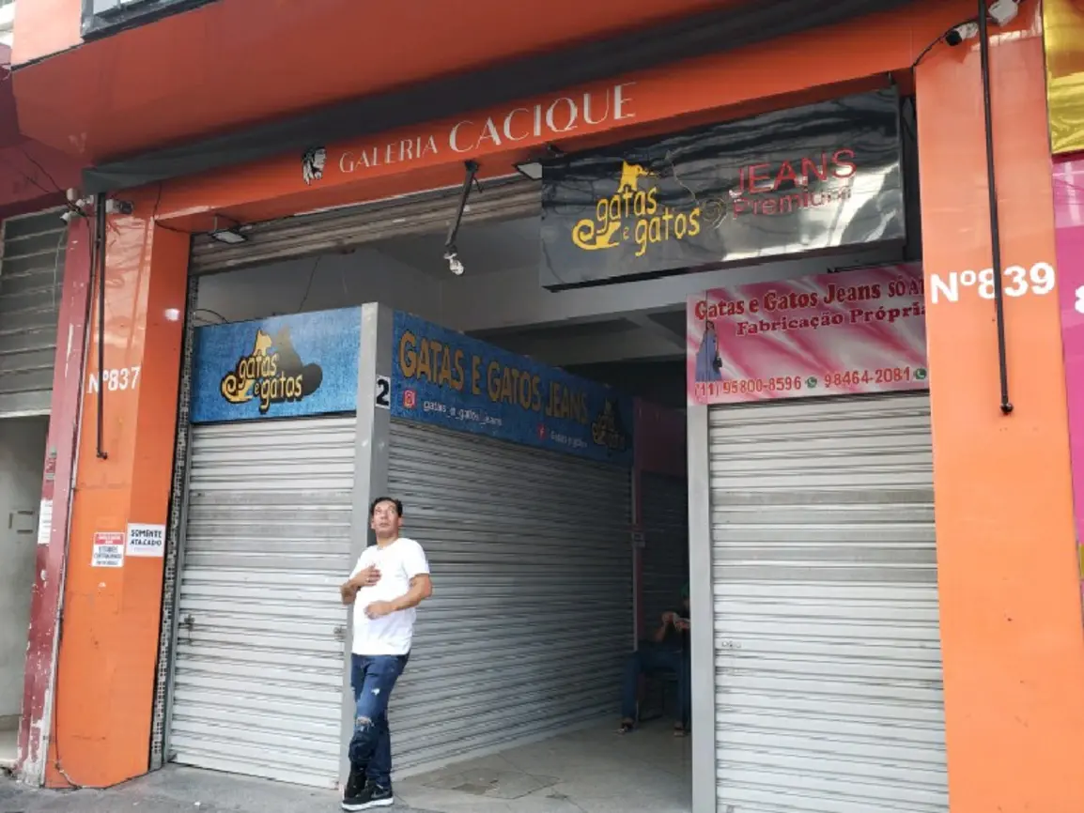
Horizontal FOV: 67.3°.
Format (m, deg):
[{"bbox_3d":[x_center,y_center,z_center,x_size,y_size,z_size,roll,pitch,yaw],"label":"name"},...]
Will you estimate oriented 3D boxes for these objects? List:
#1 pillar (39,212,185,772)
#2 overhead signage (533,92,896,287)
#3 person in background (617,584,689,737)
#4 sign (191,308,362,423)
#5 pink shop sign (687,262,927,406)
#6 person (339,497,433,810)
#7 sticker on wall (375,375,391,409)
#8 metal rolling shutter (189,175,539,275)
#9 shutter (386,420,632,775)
[{"bbox_3d":[-2.757,0.546,5.443,0.422,3.605,0.443,-3,-10,24],"label":"pillar"},{"bbox_3d":[0.855,-1.054,4.125,1.782,0.742,0.150,-3,-10,24],"label":"overhead signage"},{"bbox_3d":[0.988,1.975,6.618,0.580,1.170,0.780,-4,-10,30],"label":"person in background"},{"bbox_3d":[-1.834,-0.269,5.566,1.452,0.711,0.080,-3,-10,24],"label":"sign"},{"bbox_3d":[1.569,-0.385,4.586,1.514,0.680,0.050,-3,-10,24],"label":"pink shop sign"},{"bbox_3d":[-0.929,1.445,4.959,0.510,1.735,0.420,-2,-9,20],"label":"person"},{"bbox_3d":[-1.026,-0.090,5.286,0.006,0.206,0.126,-5,-11,34],"label":"sticker on wall"},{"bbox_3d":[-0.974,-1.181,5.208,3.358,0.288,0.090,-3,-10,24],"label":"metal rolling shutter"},{"bbox_3d":[-0.093,1.424,6.495,0.070,2.215,3.250,-5,-11,34],"label":"shutter"}]

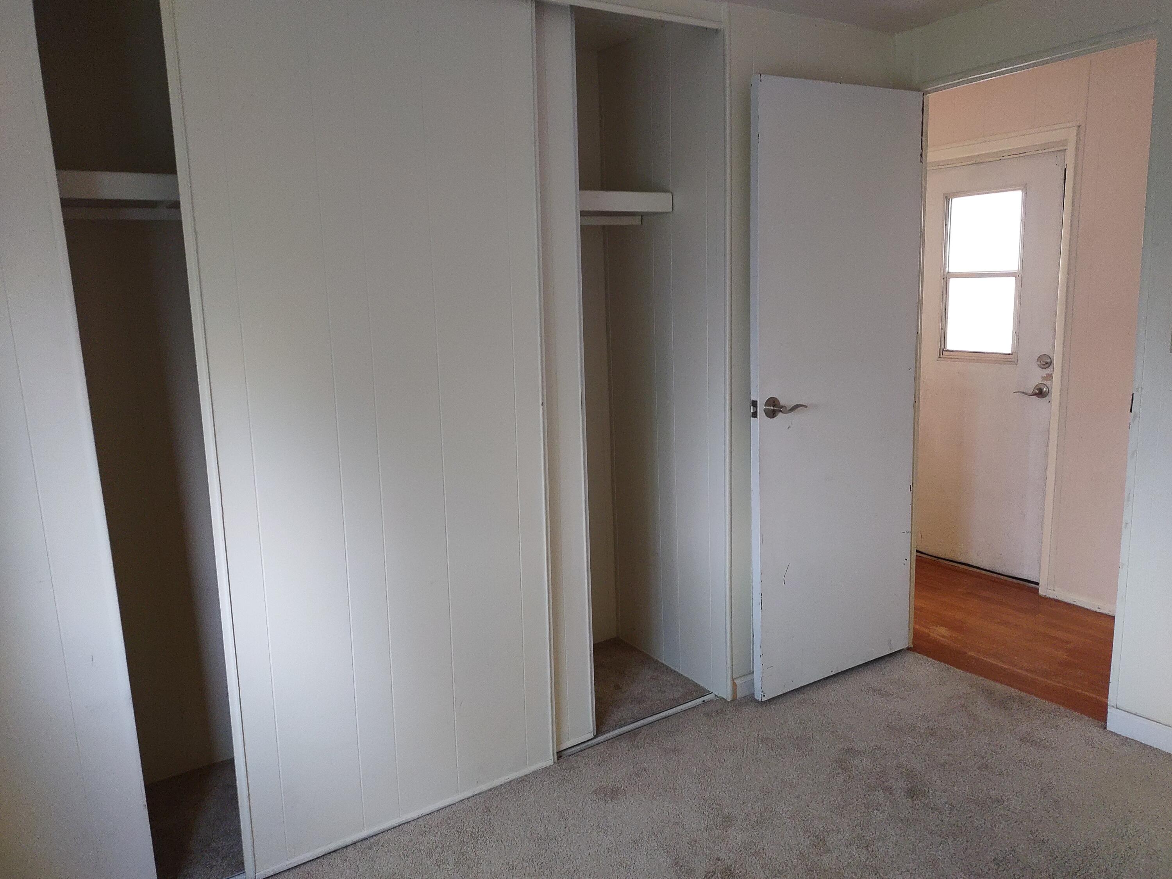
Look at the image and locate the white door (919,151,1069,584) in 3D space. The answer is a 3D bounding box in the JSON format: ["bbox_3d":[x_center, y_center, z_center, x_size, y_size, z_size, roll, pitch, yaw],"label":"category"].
[{"bbox_3d":[1.860,-0.327,4.018,0.050,1.920,0.770,-9,12,-33],"label":"white door"}]

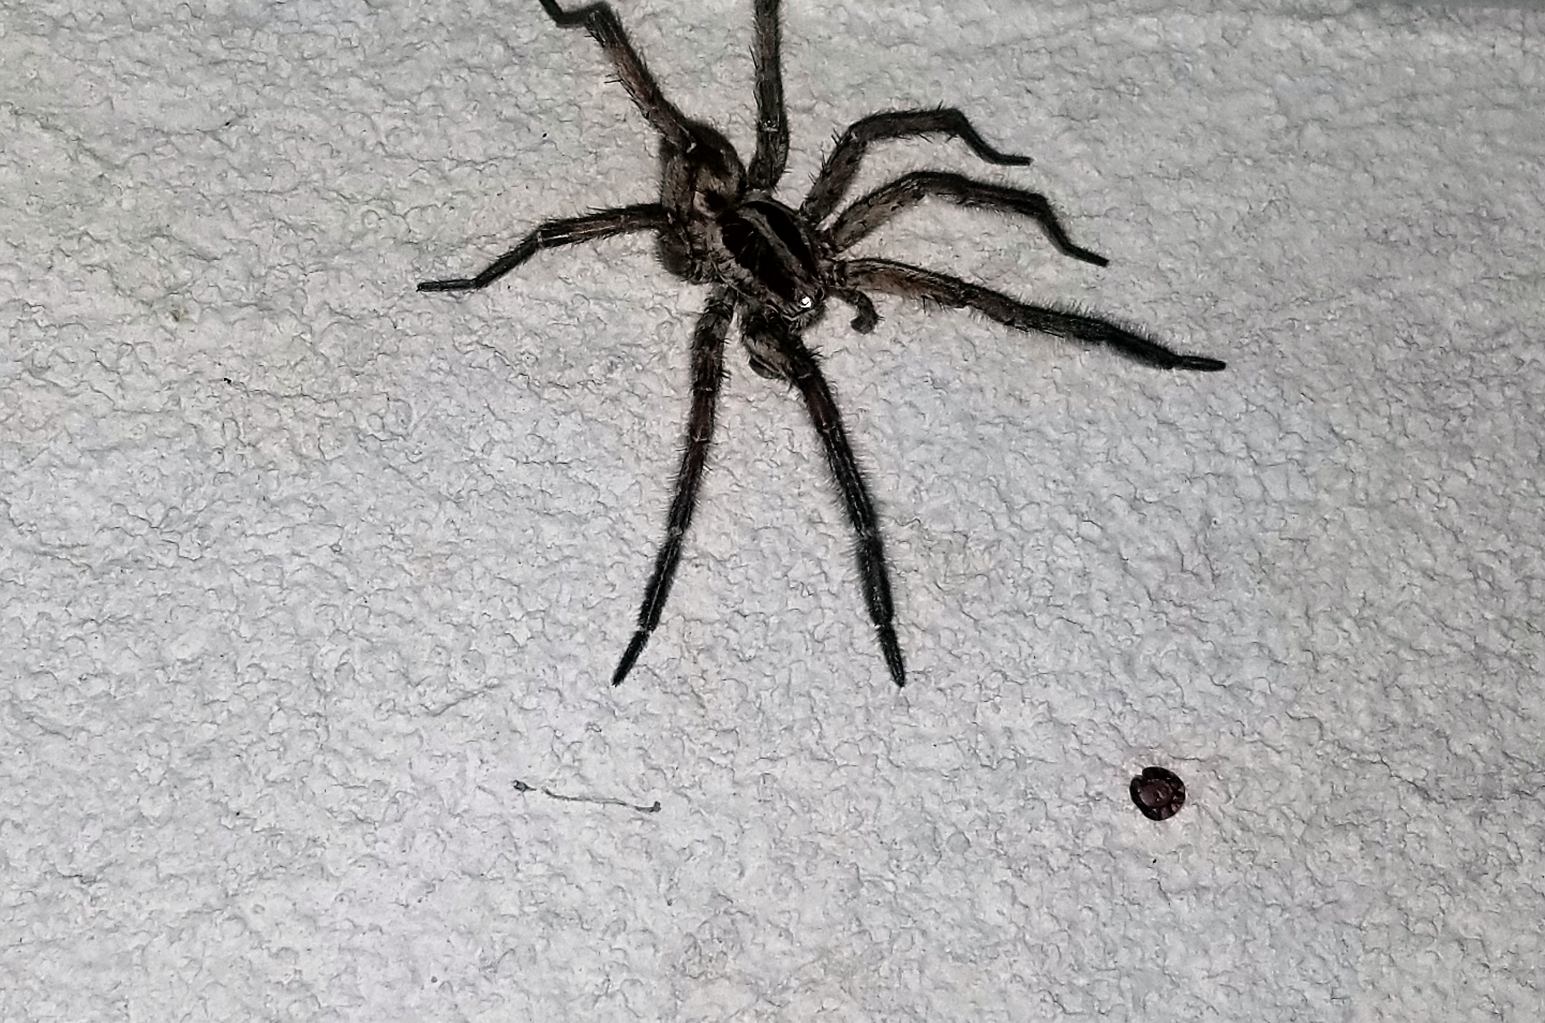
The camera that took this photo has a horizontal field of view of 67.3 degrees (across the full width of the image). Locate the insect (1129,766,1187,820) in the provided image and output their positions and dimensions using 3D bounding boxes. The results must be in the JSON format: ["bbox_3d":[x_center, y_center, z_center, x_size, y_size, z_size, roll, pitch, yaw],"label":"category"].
[{"bbox_3d":[0.040,0.029,0.120,0.006,0.002,0.006,0,62,0],"label":"insect"}]

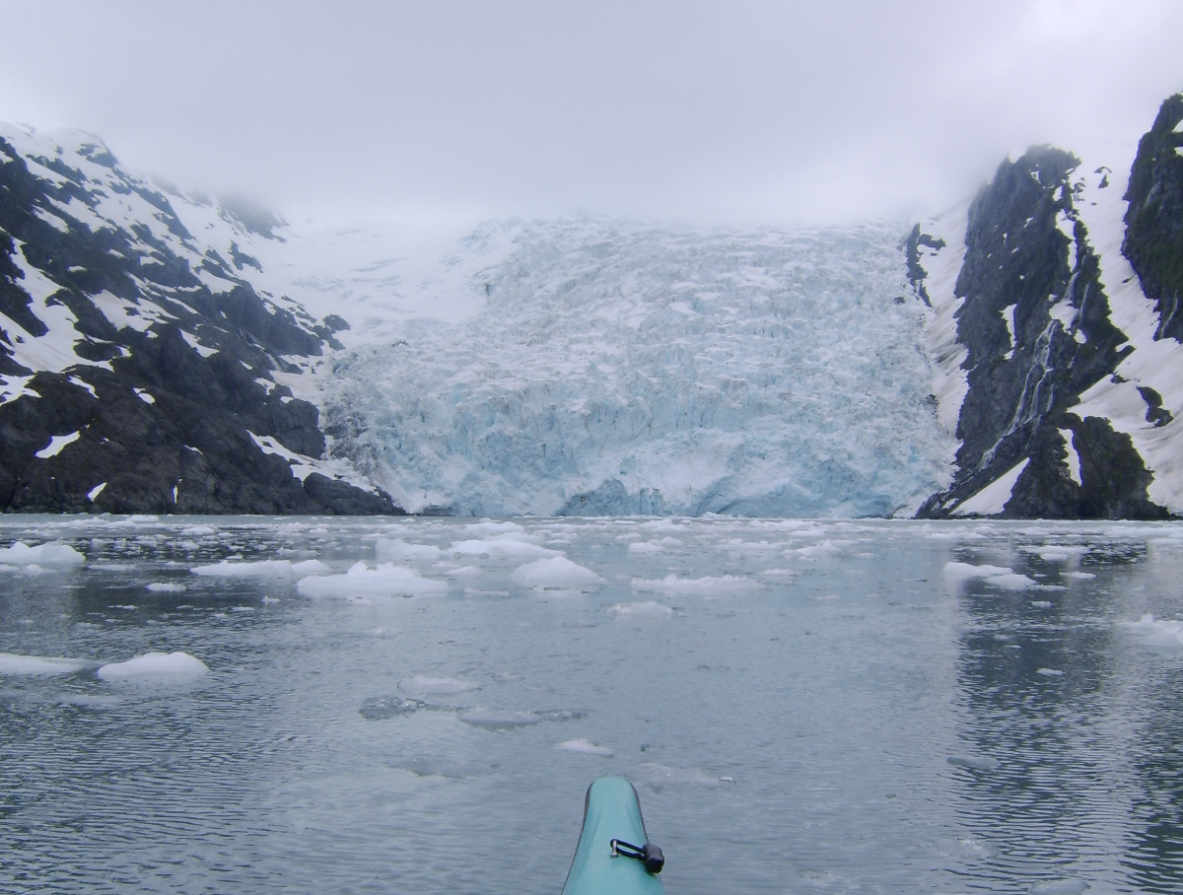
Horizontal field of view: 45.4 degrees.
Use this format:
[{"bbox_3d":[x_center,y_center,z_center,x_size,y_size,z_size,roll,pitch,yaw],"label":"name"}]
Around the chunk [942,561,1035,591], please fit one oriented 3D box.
[{"bbox_3d":[4.987,1.564,17.650,1.174,0.270,1.200,0,-3,16],"label":"chunk"}]

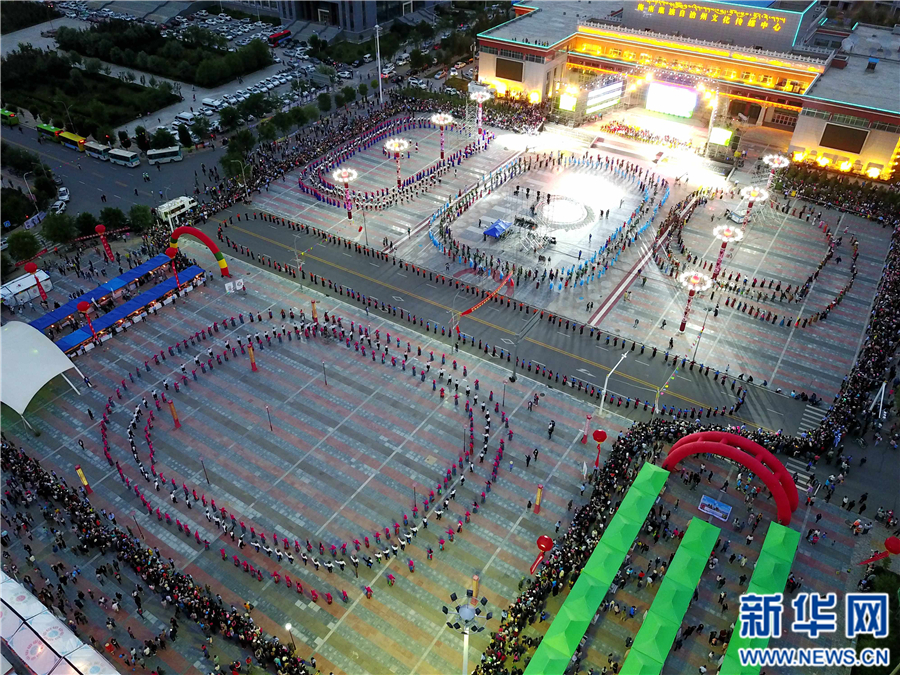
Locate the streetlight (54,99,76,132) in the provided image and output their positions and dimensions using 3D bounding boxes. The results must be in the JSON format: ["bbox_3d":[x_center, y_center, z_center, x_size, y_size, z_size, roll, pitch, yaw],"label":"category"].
[{"bbox_3d":[-88.079,-50.004,156.759,0.400,10.000,3.900,22,44,26],"label":"streetlight"}]

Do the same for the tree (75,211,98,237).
[{"bbox_3d":[-66.061,-20.492,123.004,4.100,5.500,4.100,22,43,26],"label":"tree"}]

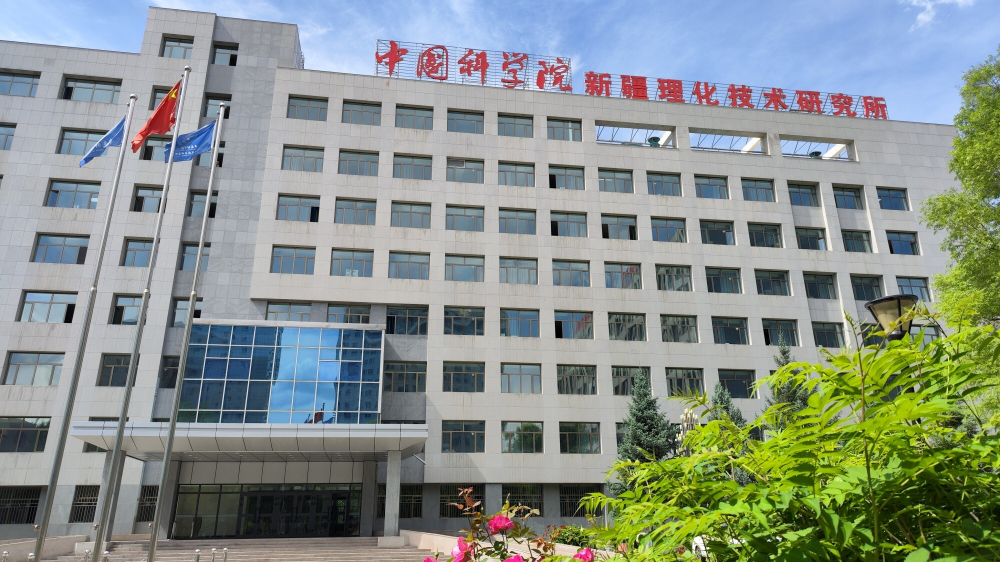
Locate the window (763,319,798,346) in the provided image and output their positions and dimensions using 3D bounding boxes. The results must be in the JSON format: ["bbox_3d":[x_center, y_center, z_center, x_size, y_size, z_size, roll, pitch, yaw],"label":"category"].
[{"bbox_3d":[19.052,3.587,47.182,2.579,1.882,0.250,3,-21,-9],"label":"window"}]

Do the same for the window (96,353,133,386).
[{"bbox_3d":[-21.934,5.156,39.944,2.023,1.859,0.150,3,-20,-9],"label":"window"}]

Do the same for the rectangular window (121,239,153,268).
[{"bbox_3d":[-22.000,-1.561,42.749,1.938,1.793,0.200,3,-20,-9],"label":"rectangular window"}]

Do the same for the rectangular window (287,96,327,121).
[{"bbox_3d":[-13.242,-11.869,47.913,2.591,1.889,0.150,3,-20,-9],"label":"rectangular window"}]

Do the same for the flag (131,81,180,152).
[{"bbox_3d":[-9.881,-4.744,19.896,1.150,2.000,0.450,-4,-21,8],"label":"flag"}]

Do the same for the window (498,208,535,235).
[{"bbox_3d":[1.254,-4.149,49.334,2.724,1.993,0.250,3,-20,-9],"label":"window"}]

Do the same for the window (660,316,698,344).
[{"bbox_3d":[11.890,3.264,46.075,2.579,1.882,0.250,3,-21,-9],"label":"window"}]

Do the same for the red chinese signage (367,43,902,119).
[{"bbox_3d":[10.990,-15.202,53.188,40.315,2.961,0.400,3,-20,-9],"label":"red chinese signage"}]

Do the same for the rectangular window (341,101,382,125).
[{"bbox_3d":[-9.616,-11.705,48.485,2.591,1.889,0.150,3,-20,-9],"label":"rectangular window"}]

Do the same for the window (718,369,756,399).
[{"bbox_3d":[15.558,6.849,45.842,2.515,1.806,0.200,3,-20,-9],"label":"window"}]

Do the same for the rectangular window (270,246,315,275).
[{"bbox_3d":[-12.981,-1.233,43.748,2.600,1.900,0.200,3,-20,-9],"label":"rectangular window"}]

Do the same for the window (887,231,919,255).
[{"bbox_3d":[31.316,-2.802,53.983,2.724,1.993,0.250,3,-20,-9],"label":"window"}]

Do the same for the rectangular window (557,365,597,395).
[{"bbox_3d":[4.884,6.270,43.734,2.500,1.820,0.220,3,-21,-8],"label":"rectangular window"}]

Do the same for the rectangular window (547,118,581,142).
[{"bbox_3d":[4.635,-10.798,50.053,2.579,1.882,0.250,3,-21,-9],"label":"rectangular window"}]

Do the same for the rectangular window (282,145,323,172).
[{"bbox_3d":[-13.136,-8.040,46.460,2.595,1.875,0.200,3,-21,-9],"label":"rectangular window"}]

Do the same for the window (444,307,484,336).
[{"bbox_3d":[-2.280,2.650,44.347,2.595,1.908,0.200,3,-21,-9],"label":"window"}]

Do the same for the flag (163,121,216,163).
[{"bbox_3d":[-8.545,-3.868,19.135,1.231,1.428,0.400,3,-21,-9],"label":"flag"}]

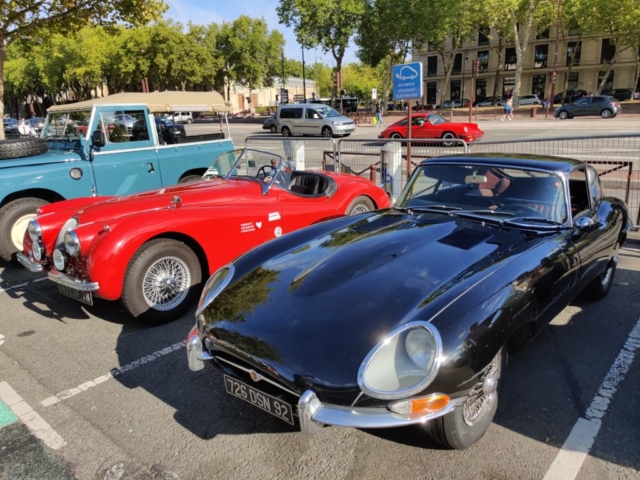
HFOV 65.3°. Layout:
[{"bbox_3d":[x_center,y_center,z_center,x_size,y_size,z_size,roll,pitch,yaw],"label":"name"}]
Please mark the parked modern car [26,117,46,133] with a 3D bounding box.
[{"bbox_3d":[-28.395,-11.508,50.000,1.800,1.500,4.300,-12,17,-34],"label":"parked modern car"}]

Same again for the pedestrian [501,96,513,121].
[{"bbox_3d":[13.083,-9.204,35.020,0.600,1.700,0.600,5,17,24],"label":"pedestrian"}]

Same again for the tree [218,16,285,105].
[{"bbox_3d":[-10.819,-27.085,77.707,10.500,14.300,10.500,-2,15,0],"label":"tree"}]

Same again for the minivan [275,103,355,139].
[{"bbox_3d":[-0.172,-6.852,28.600,4.450,1.820,1.790,7,17,31],"label":"minivan"}]

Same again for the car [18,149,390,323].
[{"bbox_3d":[-0.695,-0.401,5.318,1.580,1.280,4.380,11,20,39],"label":"car"}]

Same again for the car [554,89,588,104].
[{"bbox_3d":[32.525,-18.469,64.430,4.250,1.600,1.800,12,20,40],"label":"car"}]

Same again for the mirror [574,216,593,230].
[{"bbox_3d":[1.600,-0.100,3.030,0.115,0.090,0.080,12,21,41],"label":"mirror"}]

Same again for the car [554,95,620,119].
[{"bbox_3d":[17.844,-8.825,33.200,4.000,1.460,1.740,10,18,39],"label":"car"}]

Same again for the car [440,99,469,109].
[{"bbox_3d":[22.885,-22.901,84.000,4.300,1.470,1.780,8,18,35],"label":"car"}]

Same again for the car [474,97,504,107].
[{"bbox_3d":[23.388,-19.013,68.677,4.300,1.480,1.780,12,20,40],"label":"car"}]

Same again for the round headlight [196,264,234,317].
[{"bbox_3d":[-0.569,0.271,2.699,0.270,0.230,0.250,12,21,41],"label":"round headlight"}]

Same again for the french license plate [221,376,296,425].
[{"bbox_3d":[-0.290,0.744,2.337,0.460,0.100,0.015,11,22,41],"label":"french license plate"}]

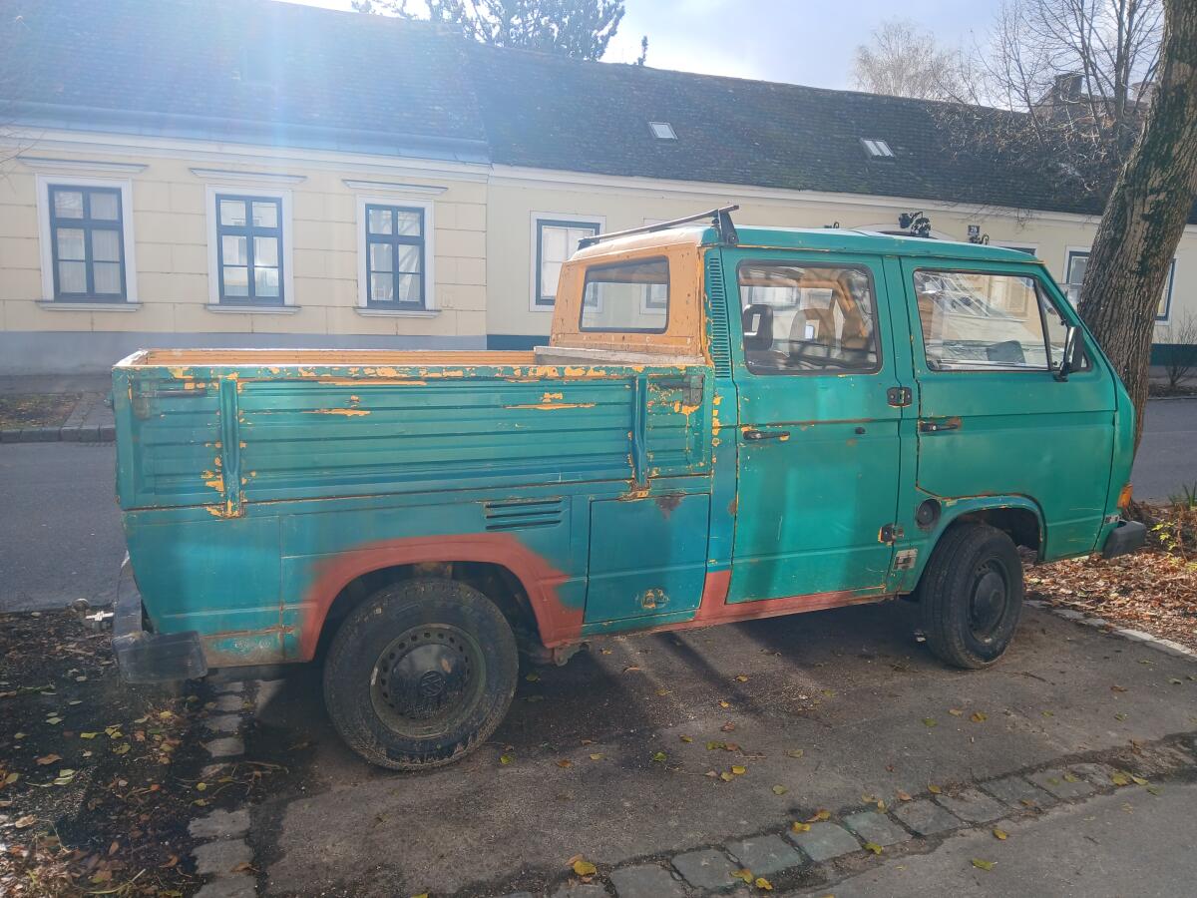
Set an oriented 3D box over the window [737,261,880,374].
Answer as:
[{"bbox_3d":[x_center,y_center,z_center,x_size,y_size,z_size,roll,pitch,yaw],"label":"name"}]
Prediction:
[{"bbox_3d":[0.825,-0.501,3.451,0.645,0.445,0.040,-3,-5,-24],"label":"window"}]

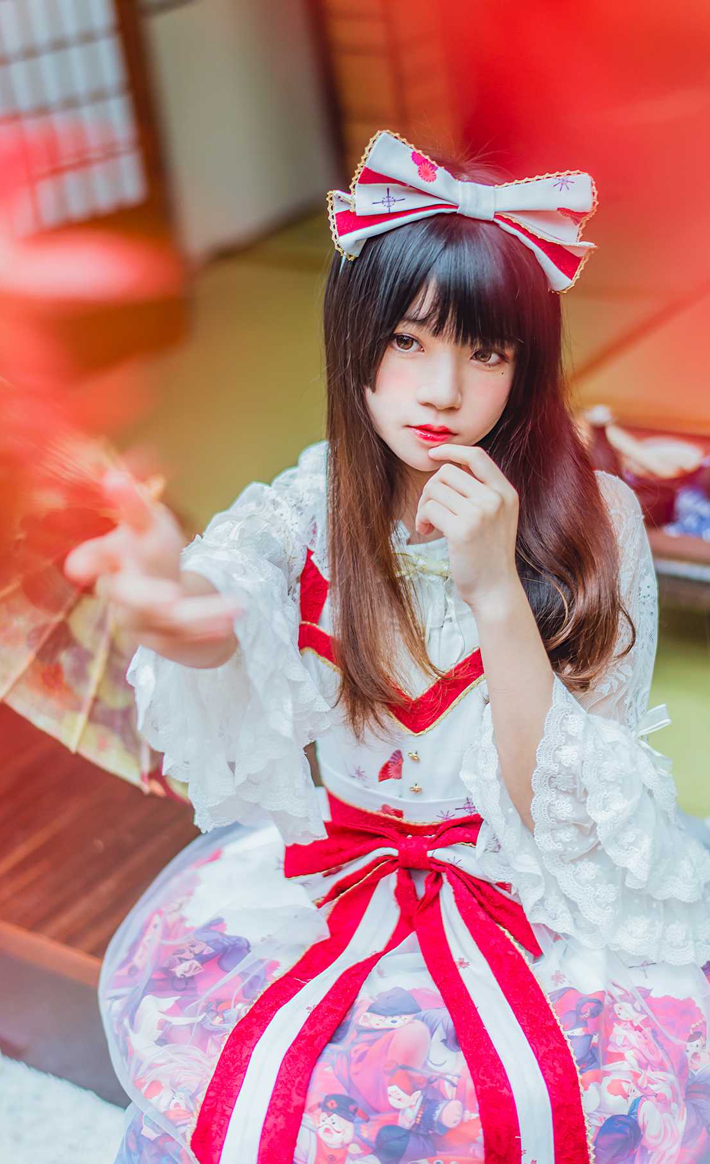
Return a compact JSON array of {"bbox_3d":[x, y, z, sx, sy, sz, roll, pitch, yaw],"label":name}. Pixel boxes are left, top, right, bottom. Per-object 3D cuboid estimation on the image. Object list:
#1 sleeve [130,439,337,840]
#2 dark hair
[{"bbox_3d":[-0.092,0.041,1.440,0.170,0.255,0.280,-3,27,12],"label":"sleeve"},{"bbox_3d":[0.101,-0.113,1.530,0.235,0.455,0.250,-2,26,5],"label":"dark hair"}]

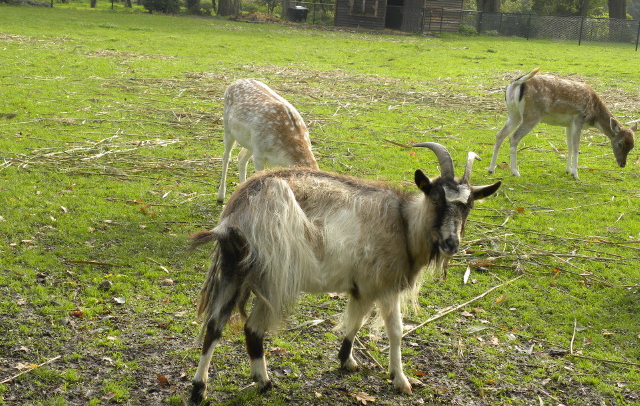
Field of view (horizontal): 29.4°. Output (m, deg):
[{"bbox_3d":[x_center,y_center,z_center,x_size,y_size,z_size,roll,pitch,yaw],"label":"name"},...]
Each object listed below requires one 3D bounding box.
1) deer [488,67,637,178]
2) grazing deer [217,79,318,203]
[{"bbox_3d":[2.141,-0.704,10.626,1.260,0.920,0.350,0,10,-24],"label":"deer"},{"bbox_3d":[-0.279,-0.321,7.655,0.320,0.830,1.200,-2,11,-32],"label":"grazing deer"}]

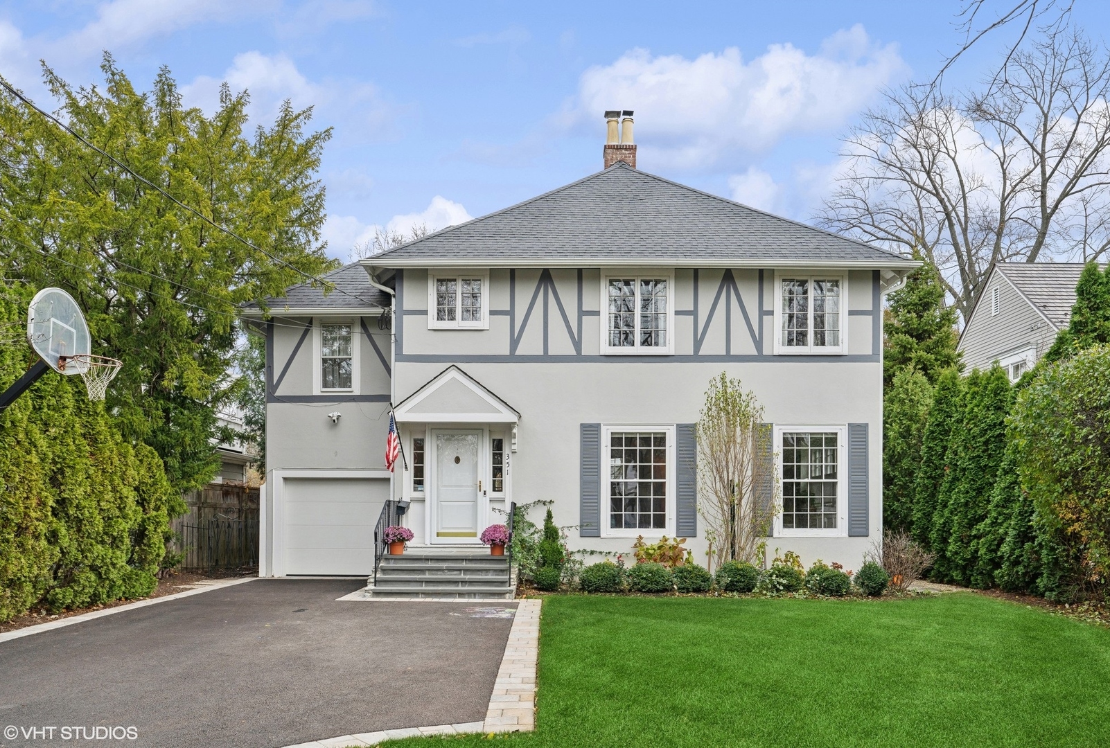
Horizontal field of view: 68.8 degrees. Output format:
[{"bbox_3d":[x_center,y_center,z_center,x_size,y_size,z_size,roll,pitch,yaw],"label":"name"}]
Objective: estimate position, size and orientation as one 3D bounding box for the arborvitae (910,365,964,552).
[{"bbox_3d":[8.300,2.100,17.400,1.250,4.450,1.250,0,-3,0],"label":"arborvitae"}]

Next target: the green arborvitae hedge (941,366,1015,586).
[{"bbox_3d":[8.283,1.983,15.800,1.250,4.308,1.250,0,-2,0],"label":"green arborvitae hedge"}]

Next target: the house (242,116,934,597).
[{"bbox_3d":[0.000,-1.150,18.500,12.700,10.300,10.400,0,-2,0],"label":"house"}]

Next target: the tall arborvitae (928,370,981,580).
[{"bbox_3d":[8.249,2.078,16.700,1.150,4.337,1.150,0,-2,0],"label":"tall arborvitae"}]

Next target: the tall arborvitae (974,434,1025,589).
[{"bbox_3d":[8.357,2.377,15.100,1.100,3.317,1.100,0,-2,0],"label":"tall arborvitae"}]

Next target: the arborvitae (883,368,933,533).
[{"bbox_3d":[8.147,2.055,18.800,1.350,4.394,1.350,0,-2,0],"label":"arborvitae"}]

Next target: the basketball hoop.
[{"bbox_3d":[-5.128,0.040,9.000,0.600,0.500,0.470,0,-2,0],"label":"basketball hoop"}]

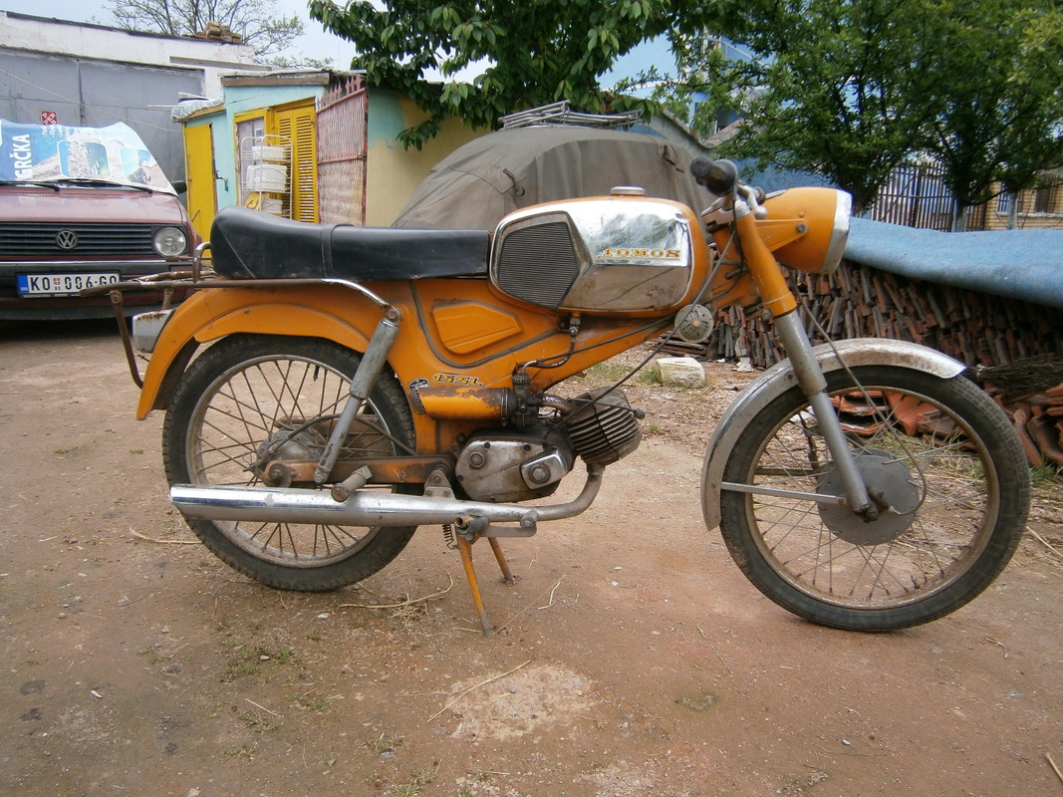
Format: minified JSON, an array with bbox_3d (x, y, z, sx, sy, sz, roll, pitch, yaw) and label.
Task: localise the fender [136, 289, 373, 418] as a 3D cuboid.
[{"bbox_3d":[-0.557,-0.099,1.669,0.503,0.263,0.125,3,13,5],"label":"fender"}]

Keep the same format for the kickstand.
[{"bbox_3d":[-0.097,0.345,1.718,0.114,0.201,0.264,3,13,5],"label":"kickstand"}]

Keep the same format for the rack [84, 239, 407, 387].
[{"bbox_3d":[-0.570,-0.169,1.655,0.654,0.303,0.242,3,13,5],"label":"rack"}]

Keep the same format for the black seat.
[{"bbox_3d":[-0.355,-0.314,1.600,0.564,0.140,0.242,3,13,5],"label":"black seat"}]

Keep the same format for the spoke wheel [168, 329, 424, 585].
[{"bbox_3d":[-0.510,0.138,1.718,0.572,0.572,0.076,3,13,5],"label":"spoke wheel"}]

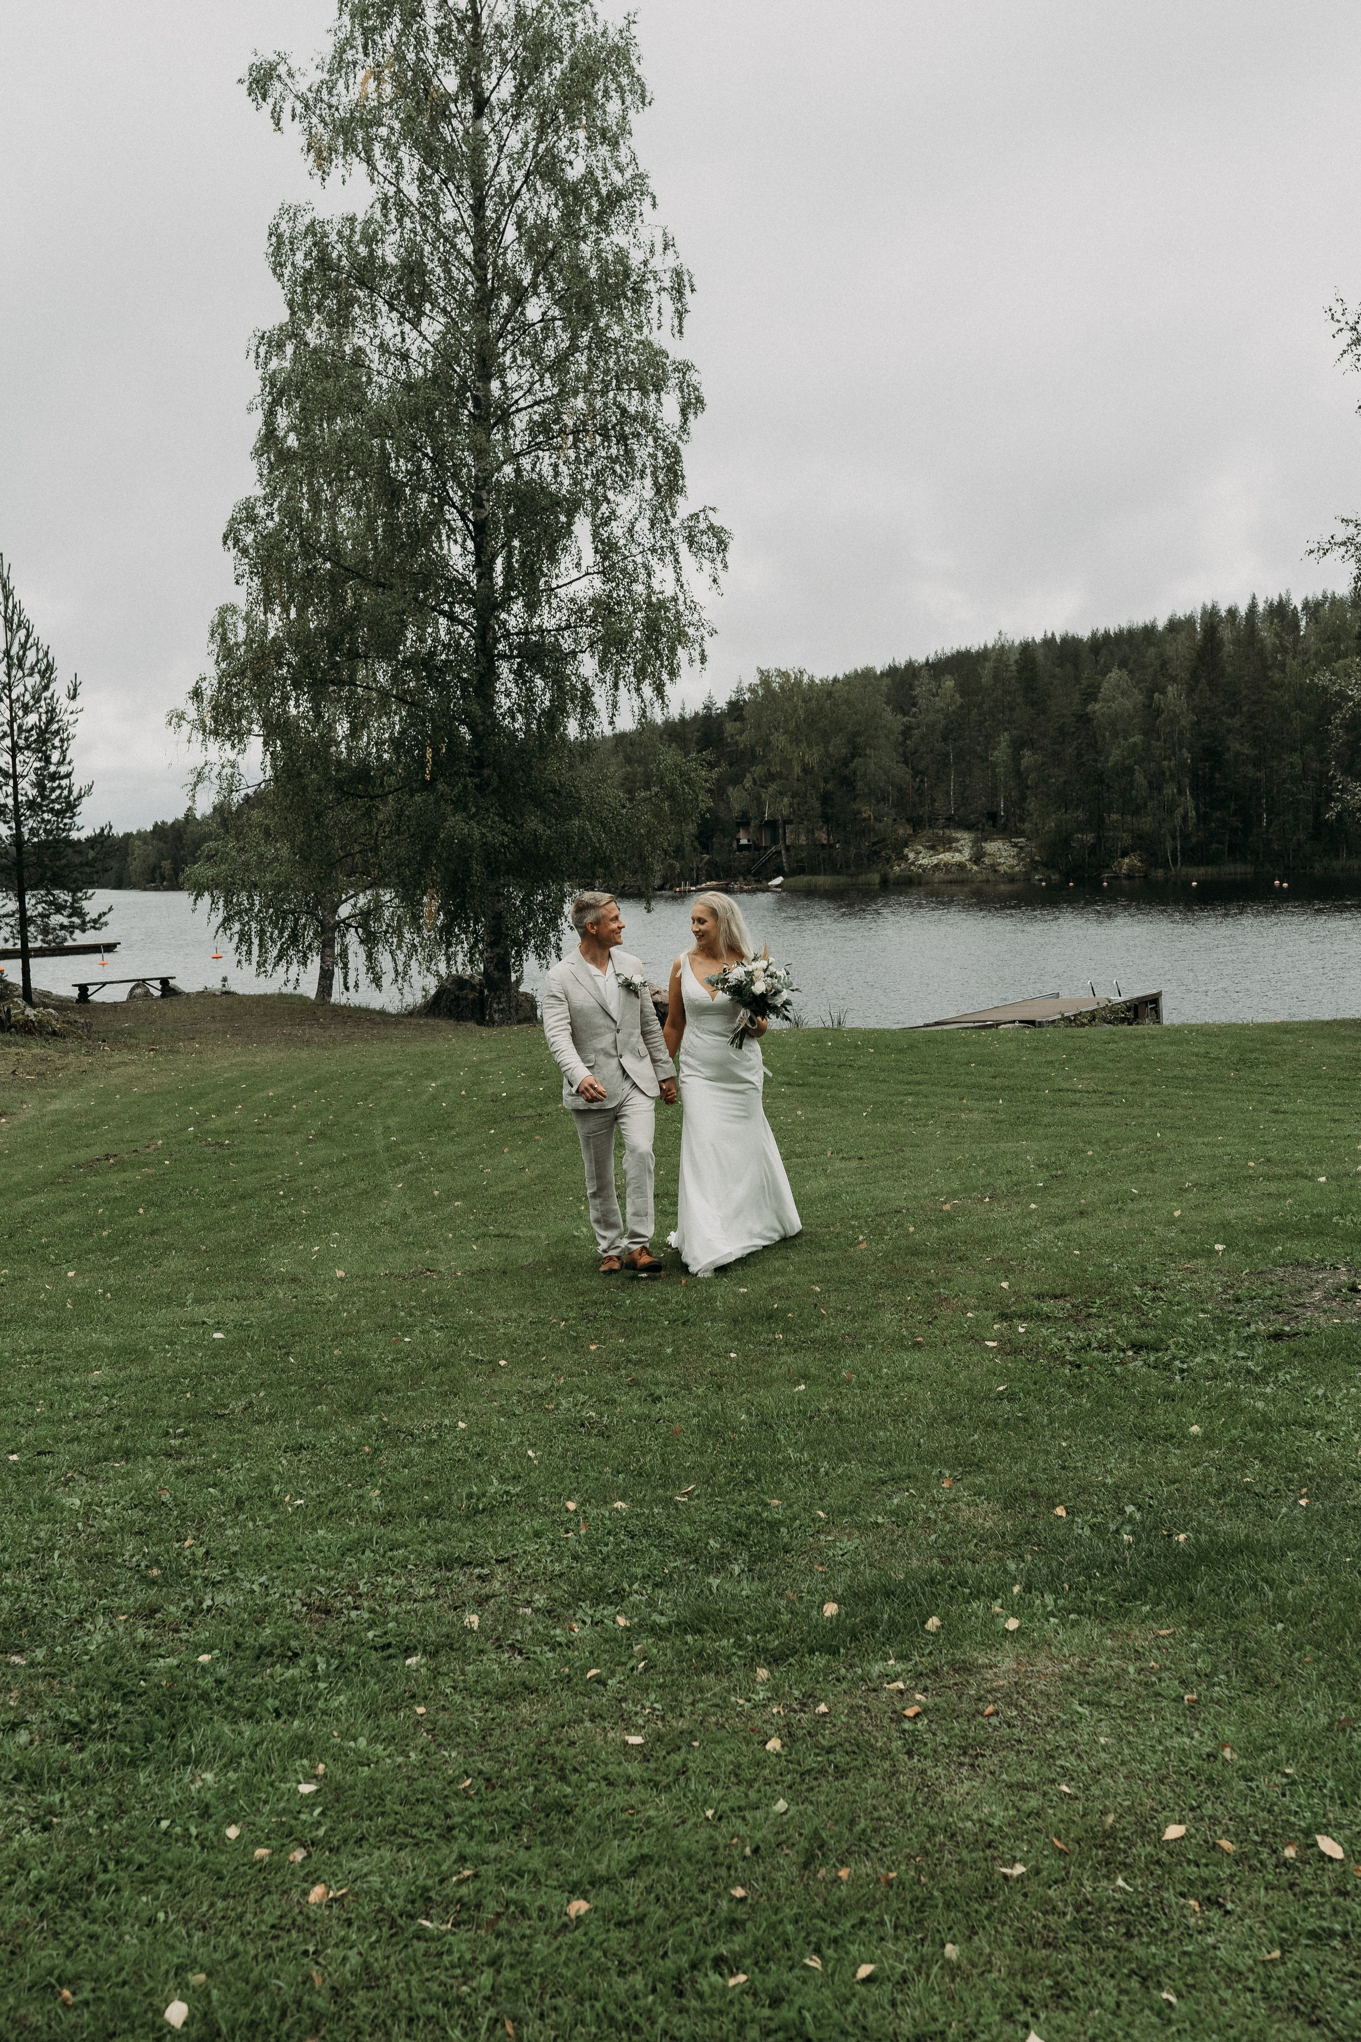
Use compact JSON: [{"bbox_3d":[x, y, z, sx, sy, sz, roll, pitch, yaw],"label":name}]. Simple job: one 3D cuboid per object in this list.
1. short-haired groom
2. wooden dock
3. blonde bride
[{"bbox_3d":[-0.342,0.285,9.450,0.580,1.780,0.480,-2,5,-16],"label":"short-haired groom"},{"bbox_3d":[5.782,0.013,31.000,1.900,0.600,7.000,1,5,25],"label":"wooden dock"},{"bbox_3d":[0.244,0.279,9.500,0.640,1.760,0.700,0,5,5],"label":"blonde bride"}]

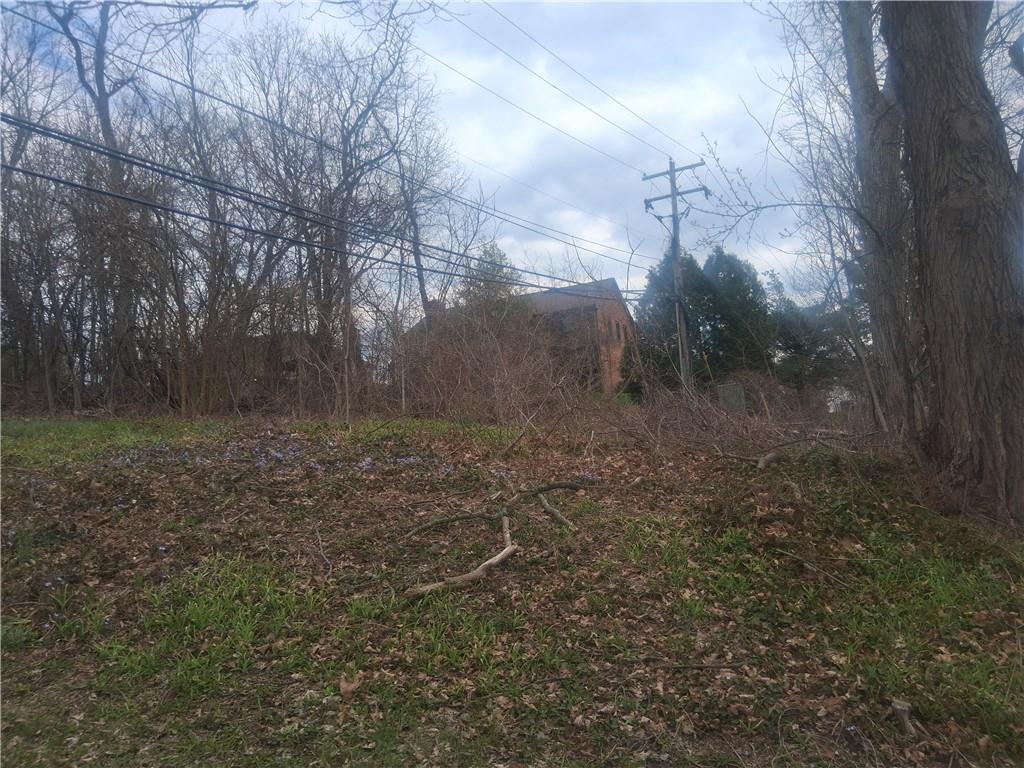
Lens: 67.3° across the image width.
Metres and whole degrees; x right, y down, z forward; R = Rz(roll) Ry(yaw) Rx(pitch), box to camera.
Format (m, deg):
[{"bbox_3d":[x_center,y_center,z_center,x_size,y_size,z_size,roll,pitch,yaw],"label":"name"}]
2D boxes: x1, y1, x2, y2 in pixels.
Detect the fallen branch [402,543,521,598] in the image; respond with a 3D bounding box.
[{"bbox_3d":[-0.310,1.320,5.450,0.200,0.140,1.120,-3,-1,41],"label":"fallen branch"}]

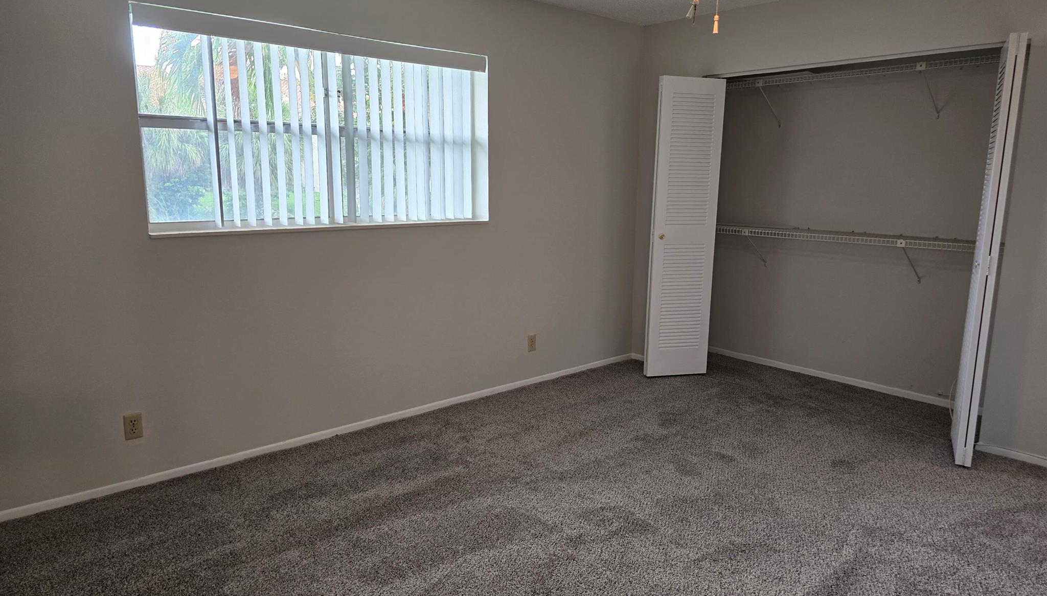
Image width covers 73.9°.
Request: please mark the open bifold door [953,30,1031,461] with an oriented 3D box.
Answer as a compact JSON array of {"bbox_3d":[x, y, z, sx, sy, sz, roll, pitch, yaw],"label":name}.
[{"bbox_3d":[2.290,-0.205,3.446,0.068,2.020,0.452,6,11,28],"label":"open bifold door"}]

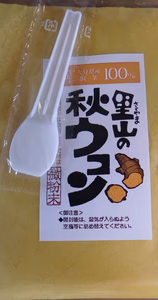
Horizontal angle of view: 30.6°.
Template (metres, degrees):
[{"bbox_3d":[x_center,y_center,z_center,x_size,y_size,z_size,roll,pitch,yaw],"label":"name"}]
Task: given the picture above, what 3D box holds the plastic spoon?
[{"bbox_3d":[-0.016,-0.035,0.171,0.026,0.010,0.101,15,84,3],"label":"plastic spoon"}]

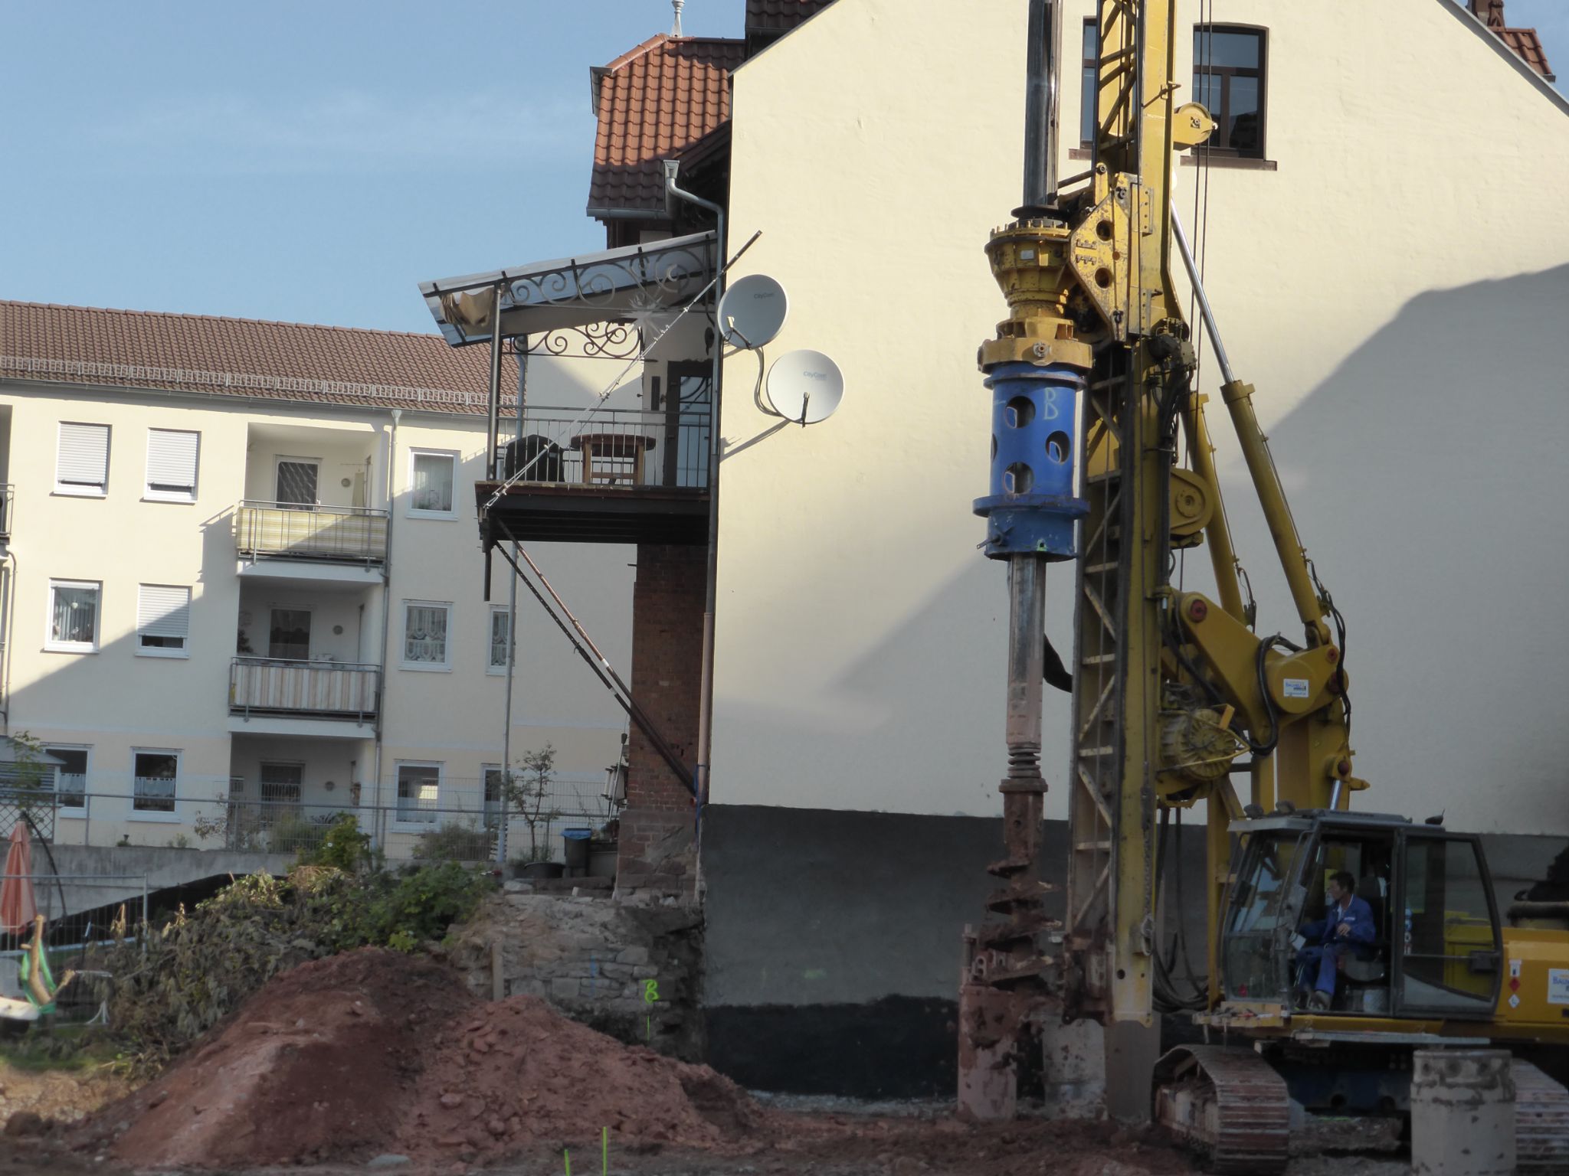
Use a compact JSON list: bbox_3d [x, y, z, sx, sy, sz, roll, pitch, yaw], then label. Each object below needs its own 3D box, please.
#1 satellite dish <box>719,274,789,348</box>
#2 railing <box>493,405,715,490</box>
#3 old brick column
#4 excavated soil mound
[{"bbox_3d":[-0.397,-3.192,38.393,0.860,0.870,0.450,-1,-6,26],"label":"satellite dish"},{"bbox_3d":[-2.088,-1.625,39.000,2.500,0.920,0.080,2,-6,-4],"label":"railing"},{"bbox_3d":[-1.541,1.659,41.947,1.000,4.400,0.750,2,-6,-4],"label":"old brick column"},{"bbox_3d":[-3.131,3.855,27.849,5.600,1.650,4.200,3,-6,-8],"label":"excavated soil mound"}]

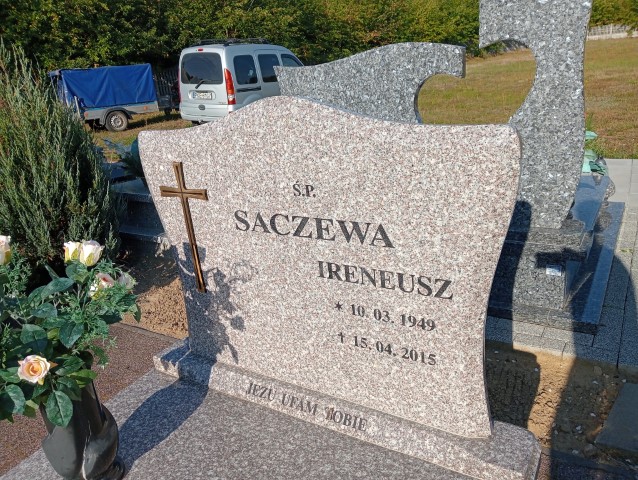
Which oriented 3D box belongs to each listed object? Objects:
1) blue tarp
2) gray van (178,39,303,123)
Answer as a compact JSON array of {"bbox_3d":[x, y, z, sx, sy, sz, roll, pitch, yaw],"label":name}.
[{"bbox_3d":[-5.512,-3.918,13.251,2.214,0.942,1.253,-18,24,-35],"label":"blue tarp"},{"bbox_3d":[-1.352,-3.680,12.293,1.690,1.880,4.030,9,23,33],"label":"gray van"}]

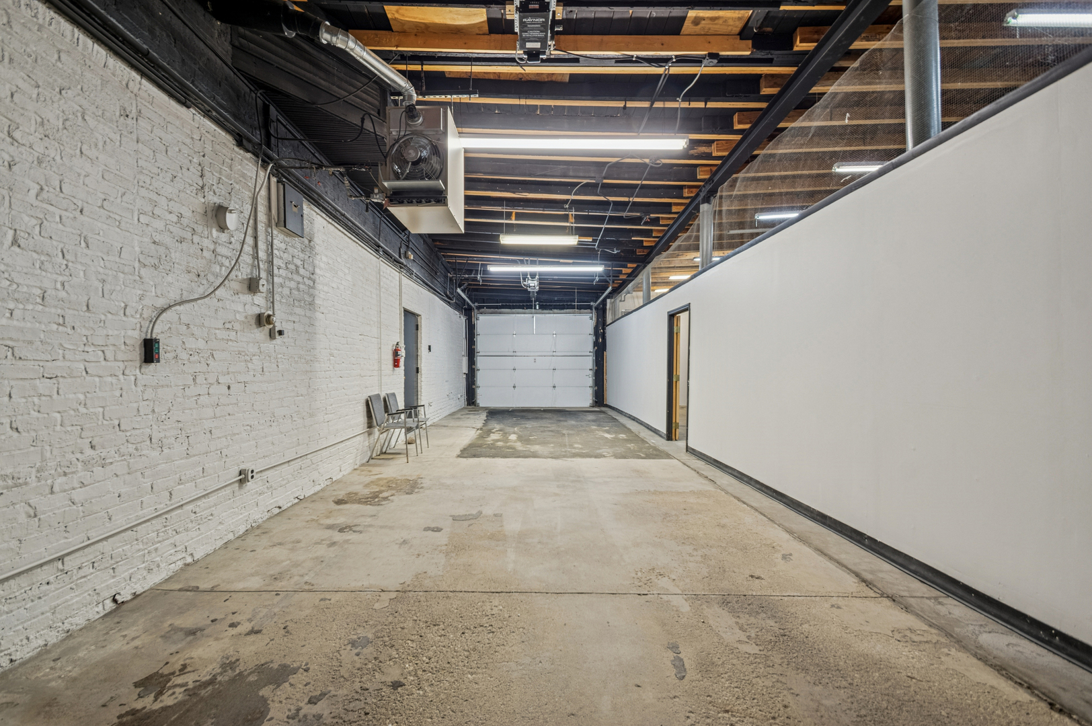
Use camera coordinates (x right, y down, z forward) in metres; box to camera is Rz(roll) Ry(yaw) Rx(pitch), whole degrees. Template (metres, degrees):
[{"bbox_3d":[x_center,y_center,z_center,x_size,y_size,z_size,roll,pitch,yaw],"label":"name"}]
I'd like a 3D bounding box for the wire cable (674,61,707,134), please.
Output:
[{"bbox_3d":[1.330,-2.450,4.180,0.150,0.420,0.450,0,-1,0],"label":"wire cable"}]

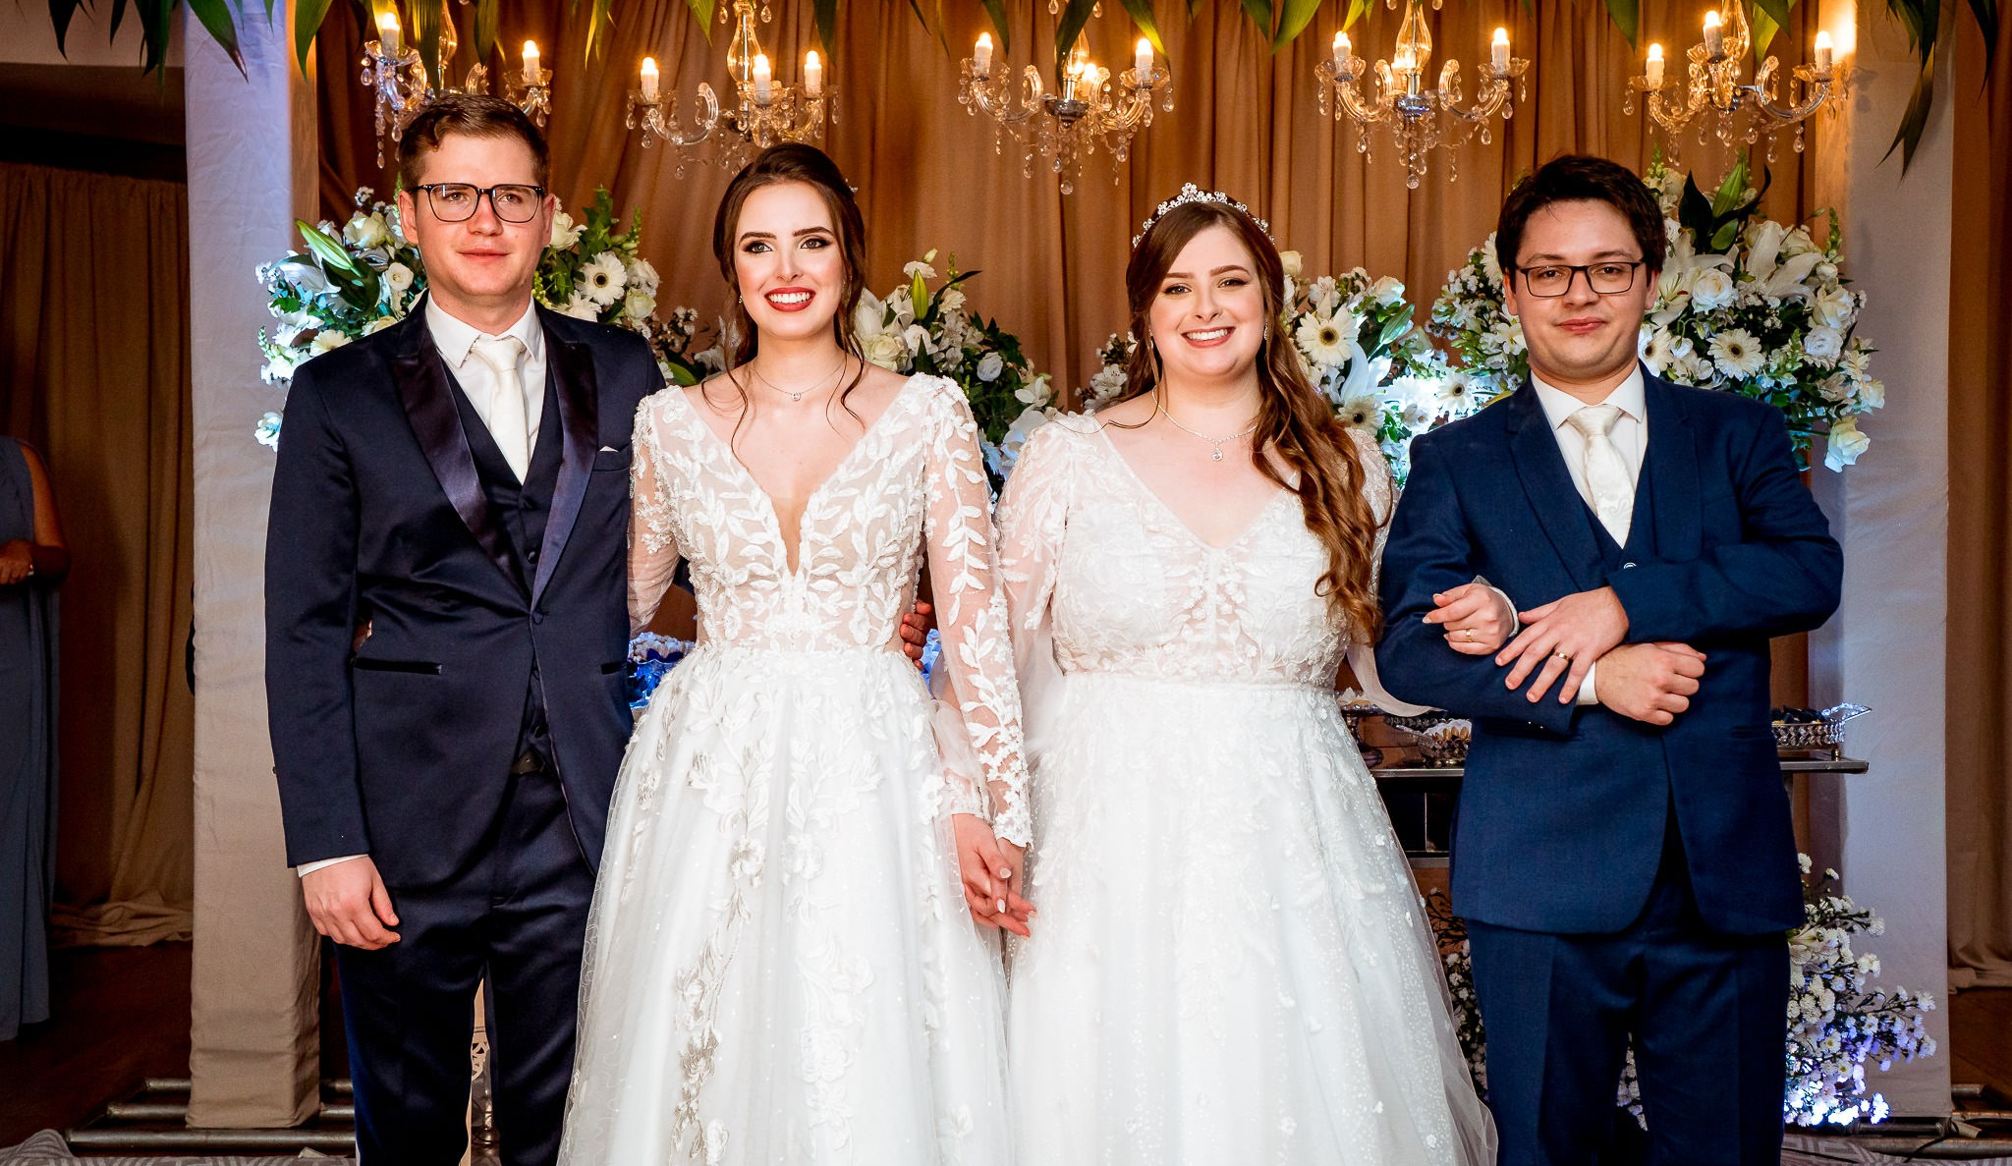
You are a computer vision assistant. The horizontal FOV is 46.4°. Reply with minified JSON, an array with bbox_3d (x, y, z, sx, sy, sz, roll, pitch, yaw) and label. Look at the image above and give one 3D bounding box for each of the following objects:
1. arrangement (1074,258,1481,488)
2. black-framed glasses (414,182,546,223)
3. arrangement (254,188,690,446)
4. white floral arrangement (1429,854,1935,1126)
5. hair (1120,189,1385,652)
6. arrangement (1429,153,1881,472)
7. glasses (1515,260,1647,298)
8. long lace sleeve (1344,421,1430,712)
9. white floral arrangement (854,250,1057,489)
[{"bbox_3d":[0.511,-0.404,4.400,0.720,0.440,0.460,0,1,0],"label":"arrangement"},{"bbox_3d":[-0.612,-0.431,2.727,0.142,0.046,0.145,0,1,-16],"label":"black-framed glasses"},{"bbox_3d":[-1.024,-0.495,4.450,0.800,0.520,0.520,0,1,0],"label":"arrangement"},{"bbox_3d":[1.369,0.827,4.750,0.980,0.550,0.550,0,1,0],"label":"white floral arrangement"},{"bbox_3d":[0.286,-0.189,2.710,0.290,0.490,0.270,0,1,5],"label":"hair"},{"bbox_3d":[1.229,-0.507,4.450,0.820,0.600,0.550,0,1,0],"label":"arrangement"},{"bbox_3d":[0.652,-0.338,2.668,0.144,0.042,0.145,-3,1,13],"label":"glasses"},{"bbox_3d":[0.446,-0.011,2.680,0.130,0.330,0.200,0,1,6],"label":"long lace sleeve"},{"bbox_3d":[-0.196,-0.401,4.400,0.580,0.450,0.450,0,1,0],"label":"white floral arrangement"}]

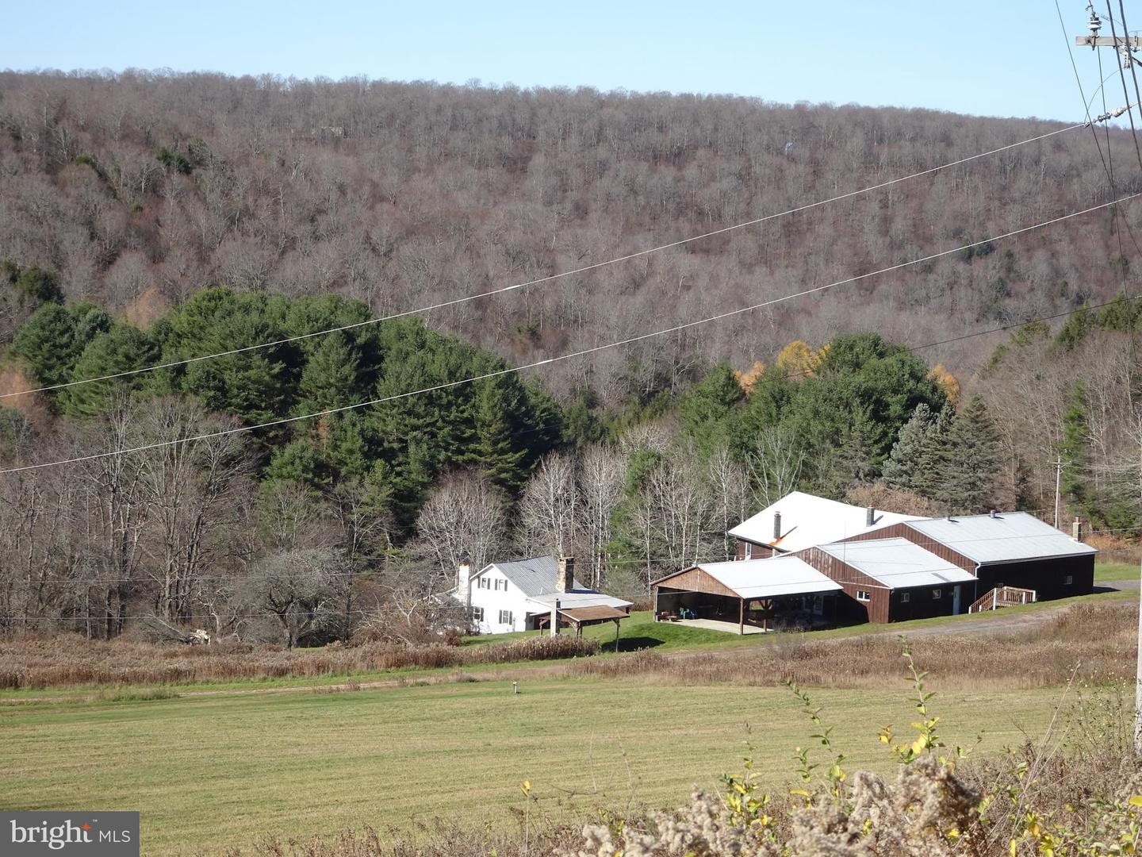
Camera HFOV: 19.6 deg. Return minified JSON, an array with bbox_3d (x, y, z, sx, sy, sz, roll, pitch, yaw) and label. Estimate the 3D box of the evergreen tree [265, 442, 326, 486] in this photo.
[{"bbox_3d":[-26.998,6.790,322.386,6.000,11.430,6.000,0,4,0],"label":"evergreen tree"}]

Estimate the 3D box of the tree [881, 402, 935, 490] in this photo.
[{"bbox_3d":[29.534,4.005,286.418,6.000,12.370,6.000,0,4,0],"label":"tree"}]

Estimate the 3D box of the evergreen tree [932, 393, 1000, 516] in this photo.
[{"bbox_3d":[34.958,3.450,288.429,5.800,12.690,5.800,0,4,0],"label":"evergreen tree"}]

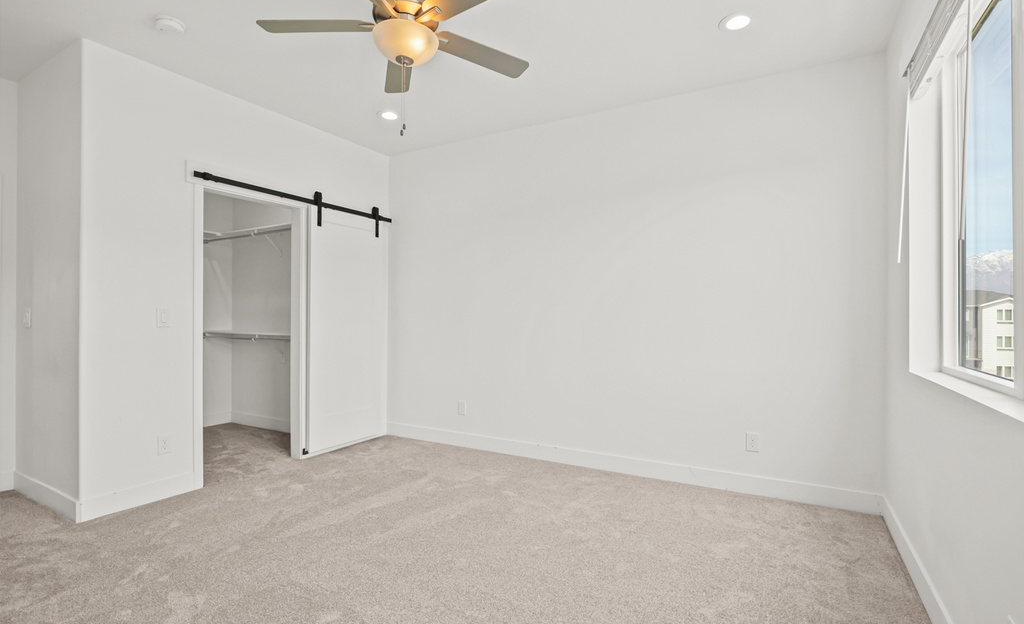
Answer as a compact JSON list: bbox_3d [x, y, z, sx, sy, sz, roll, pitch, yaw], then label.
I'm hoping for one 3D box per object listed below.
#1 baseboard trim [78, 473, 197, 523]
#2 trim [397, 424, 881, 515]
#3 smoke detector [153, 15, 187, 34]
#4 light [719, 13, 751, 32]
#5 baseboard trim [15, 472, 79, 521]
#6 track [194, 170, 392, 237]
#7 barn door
[{"bbox_3d":[-2.305,1.136,2.941,0.016,0.123,0.606,0,0,31],"label":"baseboard trim"},{"bbox_3d":[0.488,1.149,3.762,3.948,0.121,0.016,0,0,29],"label":"trim"},{"bbox_3d":[-1.857,-1.548,2.571,0.143,0.045,0.143,0,0,31],"label":"smoke detector"},{"bbox_3d":[1.225,-1.555,2.565,0.180,0.018,0.180,0,0,31],"label":"light"},{"bbox_3d":[-2.905,1.135,2.939,1.030,0.123,0.016,0,0,29],"label":"baseboard trim"},{"bbox_3d":[-1.660,-0.857,3.925,0.069,0.293,1.798,0,0,31],"label":"track"},{"bbox_3d":[-1.451,0.165,4.271,0.038,2.055,0.869,0,0,31],"label":"barn door"}]

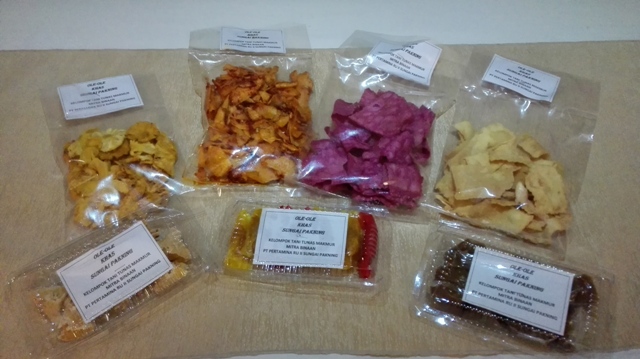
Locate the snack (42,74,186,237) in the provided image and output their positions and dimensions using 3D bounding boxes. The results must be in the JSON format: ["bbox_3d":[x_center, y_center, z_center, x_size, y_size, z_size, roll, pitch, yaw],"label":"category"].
[{"bbox_3d":[-0.218,-0.038,0.499,0.125,0.040,0.187,-16,56,-11],"label":"snack"}]

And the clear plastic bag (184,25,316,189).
[{"bbox_3d":[-0.078,-0.094,0.537,0.142,0.044,0.231,-3,55,-2],"label":"clear plastic bag"}]

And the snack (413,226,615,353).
[{"bbox_3d":[0.171,0.092,0.411,0.156,0.036,0.076,15,56,10],"label":"snack"}]

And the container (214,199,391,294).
[{"bbox_3d":[-0.011,0.056,0.436,0.150,0.036,0.080,5,55,3],"label":"container"}]

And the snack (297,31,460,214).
[{"bbox_3d":[0.072,-0.071,0.523,0.135,0.040,0.221,16,56,11],"label":"snack"}]

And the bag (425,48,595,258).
[{"bbox_3d":[0.212,-0.040,0.502,0.135,0.040,0.240,16,56,11],"label":"bag"}]

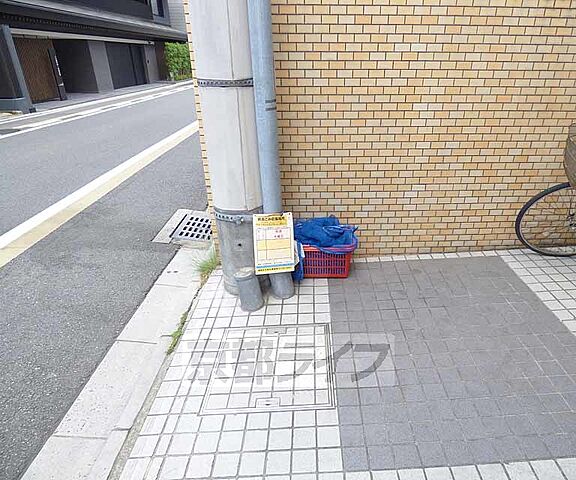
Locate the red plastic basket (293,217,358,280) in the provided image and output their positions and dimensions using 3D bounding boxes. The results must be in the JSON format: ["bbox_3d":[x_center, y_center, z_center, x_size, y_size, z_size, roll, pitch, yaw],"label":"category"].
[{"bbox_3d":[0.235,0.042,2.500,0.470,0.385,0.320,-2,21,1],"label":"red plastic basket"}]

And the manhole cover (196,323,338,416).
[{"bbox_3d":[-0.079,0.641,1.775,0.610,0.030,0.600,-4,24,5],"label":"manhole cover"}]

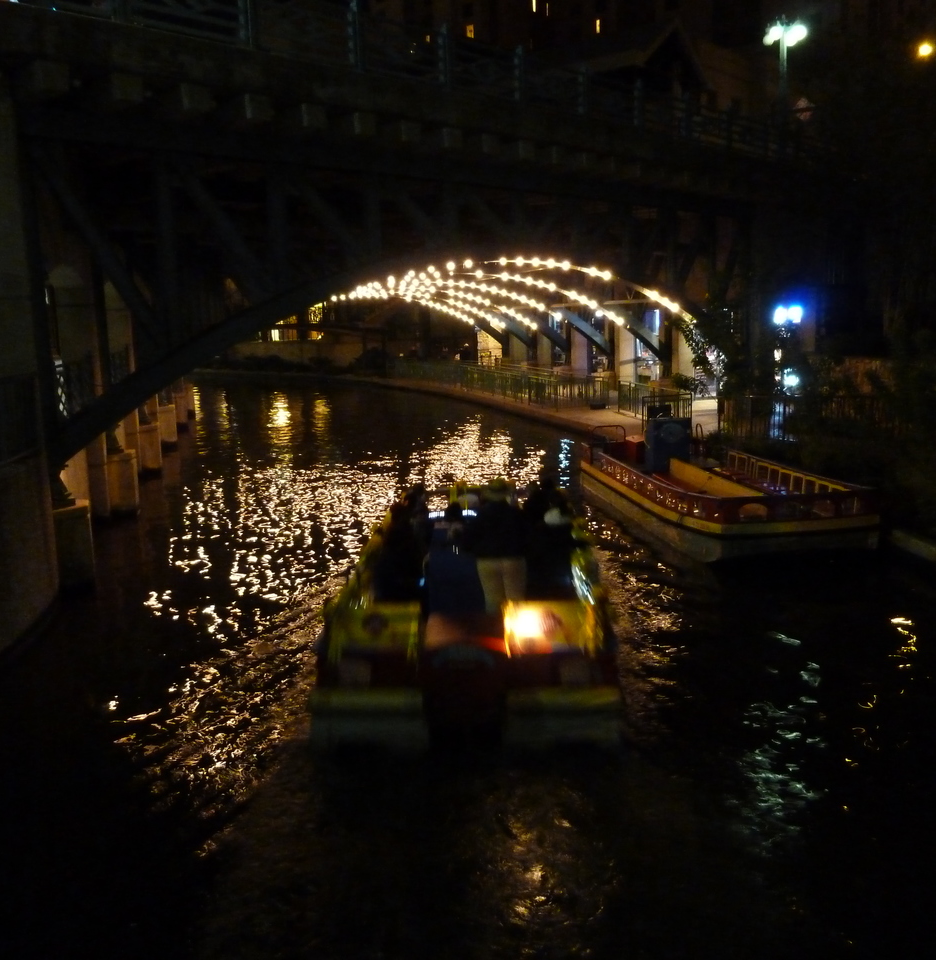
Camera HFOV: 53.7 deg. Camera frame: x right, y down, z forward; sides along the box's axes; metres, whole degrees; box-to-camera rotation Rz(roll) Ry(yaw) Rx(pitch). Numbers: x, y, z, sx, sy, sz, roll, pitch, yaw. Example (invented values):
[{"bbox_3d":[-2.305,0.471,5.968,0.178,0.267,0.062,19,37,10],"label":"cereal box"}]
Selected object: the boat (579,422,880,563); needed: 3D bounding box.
[{"bbox_3d":[4.670,-0.084,18.142,2.850,1.500,6.608,-4,10,-13],"label":"boat"}]

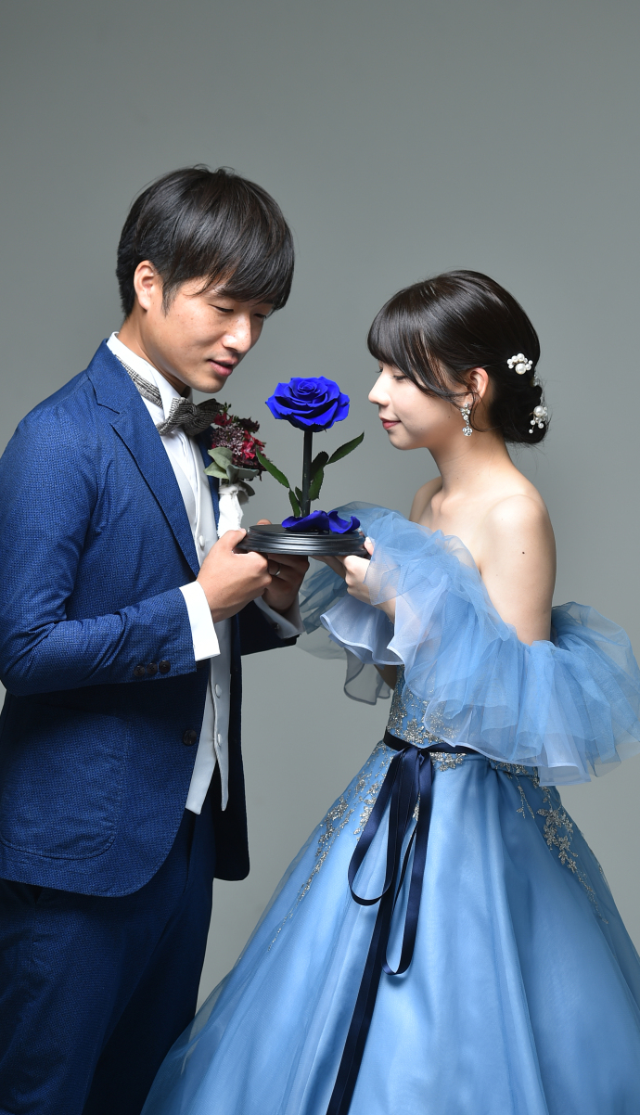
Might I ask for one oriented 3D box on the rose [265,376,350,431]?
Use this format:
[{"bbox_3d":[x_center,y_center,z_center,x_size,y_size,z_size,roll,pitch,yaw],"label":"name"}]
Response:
[{"bbox_3d":[-0.014,-0.183,3.900,0.100,0.063,0.096,2,10,0],"label":"rose"}]

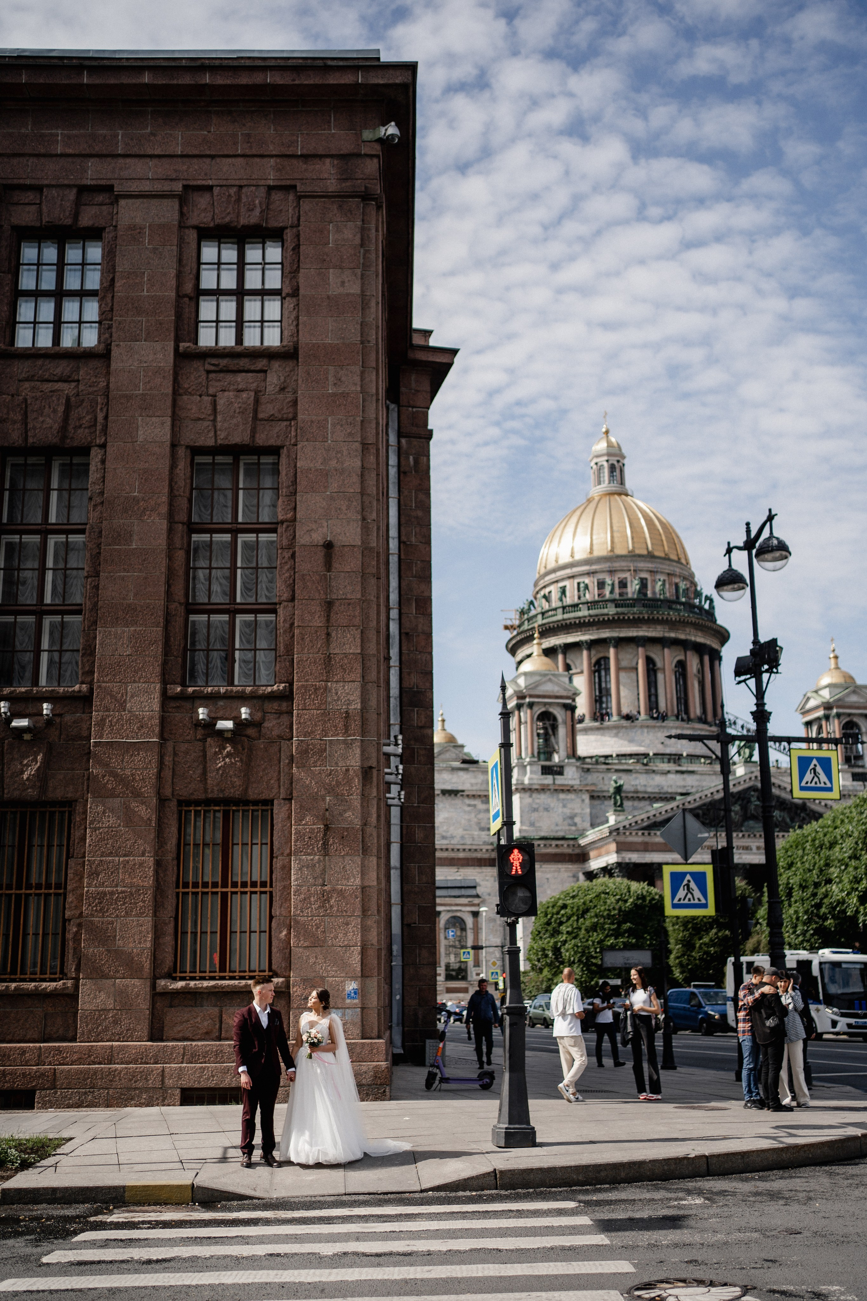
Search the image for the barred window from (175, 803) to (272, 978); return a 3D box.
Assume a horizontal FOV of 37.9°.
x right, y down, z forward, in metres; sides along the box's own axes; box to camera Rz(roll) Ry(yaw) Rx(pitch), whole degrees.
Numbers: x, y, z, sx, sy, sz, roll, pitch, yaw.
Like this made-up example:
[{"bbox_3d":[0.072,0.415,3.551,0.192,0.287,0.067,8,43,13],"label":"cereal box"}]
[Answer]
[{"bbox_3d":[-3.082,3.508,18.567,1.378,2.527,0.200,0,-14,-1],"label":"barred window"}]

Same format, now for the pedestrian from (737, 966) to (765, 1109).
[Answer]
[{"bbox_3d":[4.001,4.883,16.020,0.440,1.732,0.480,3,-15,-15],"label":"pedestrian"}]

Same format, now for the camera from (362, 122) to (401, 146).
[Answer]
[{"bbox_3d":[-0.822,-8.721,21.205,0.450,0.320,0.550,11,-18,-39],"label":"camera"}]

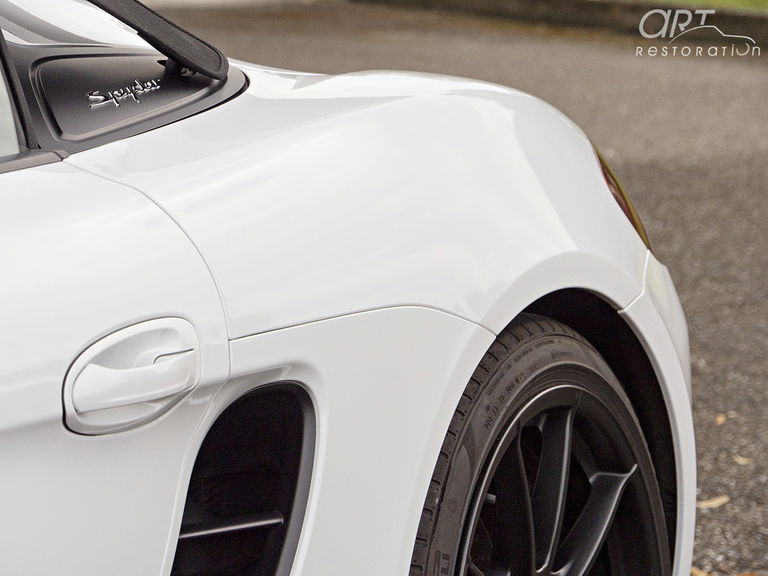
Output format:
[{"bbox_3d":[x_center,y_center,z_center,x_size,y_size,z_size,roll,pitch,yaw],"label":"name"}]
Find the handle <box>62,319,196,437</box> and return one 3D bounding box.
[{"bbox_3d":[-0.227,0.079,3.940,0.045,0.097,0.212,-2,5,31],"label":"handle"}]

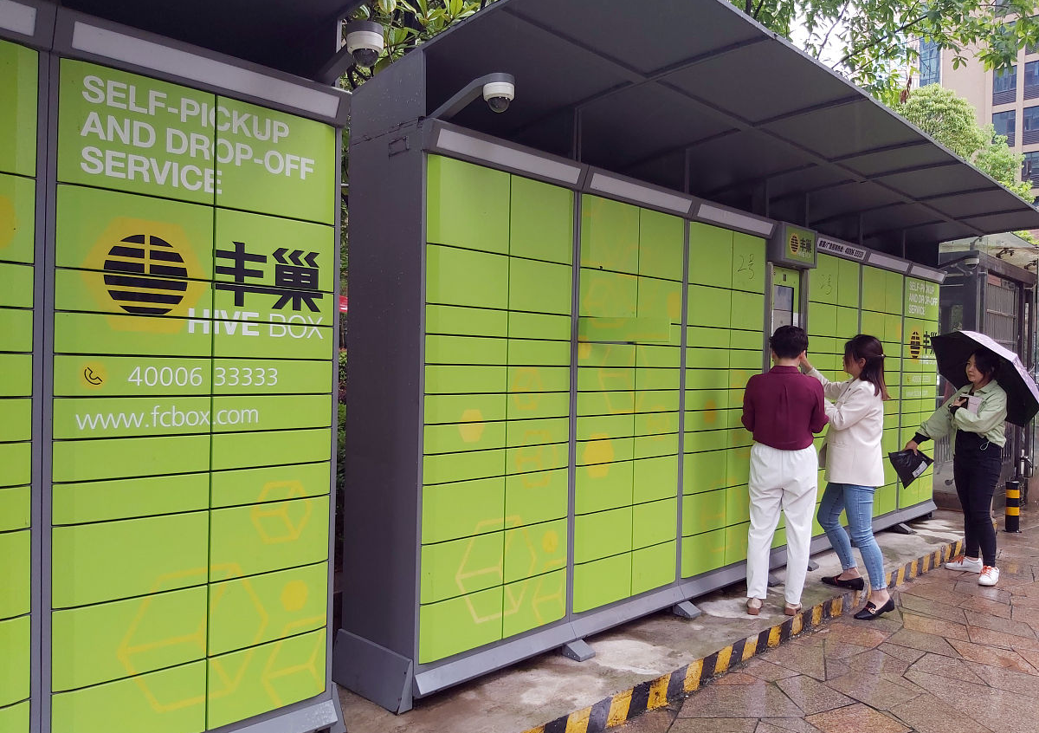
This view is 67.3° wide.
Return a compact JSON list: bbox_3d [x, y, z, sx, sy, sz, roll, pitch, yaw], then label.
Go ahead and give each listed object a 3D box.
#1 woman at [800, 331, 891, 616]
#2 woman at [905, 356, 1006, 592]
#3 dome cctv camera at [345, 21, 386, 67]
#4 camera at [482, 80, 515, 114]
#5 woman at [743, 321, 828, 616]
[{"bbox_3d":[1.968,0.647,4.700,0.580,1.660,0.470,1,0,25],"label":"woman"},{"bbox_3d":[3.112,0.690,5.570,0.550,1.610,0.600,1,0,-20],"label":"woman"},{"bbox_3d":[-0.473,-0.987,2.397,0.115,0.125,0.115,1,0,0],"label":"dome cctv camera"},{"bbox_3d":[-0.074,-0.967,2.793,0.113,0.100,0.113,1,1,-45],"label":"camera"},{"bbox_3d":[1.461,0.558,4.310,0.490,1.560,0.380,1,0,14],"label":"woman"}]

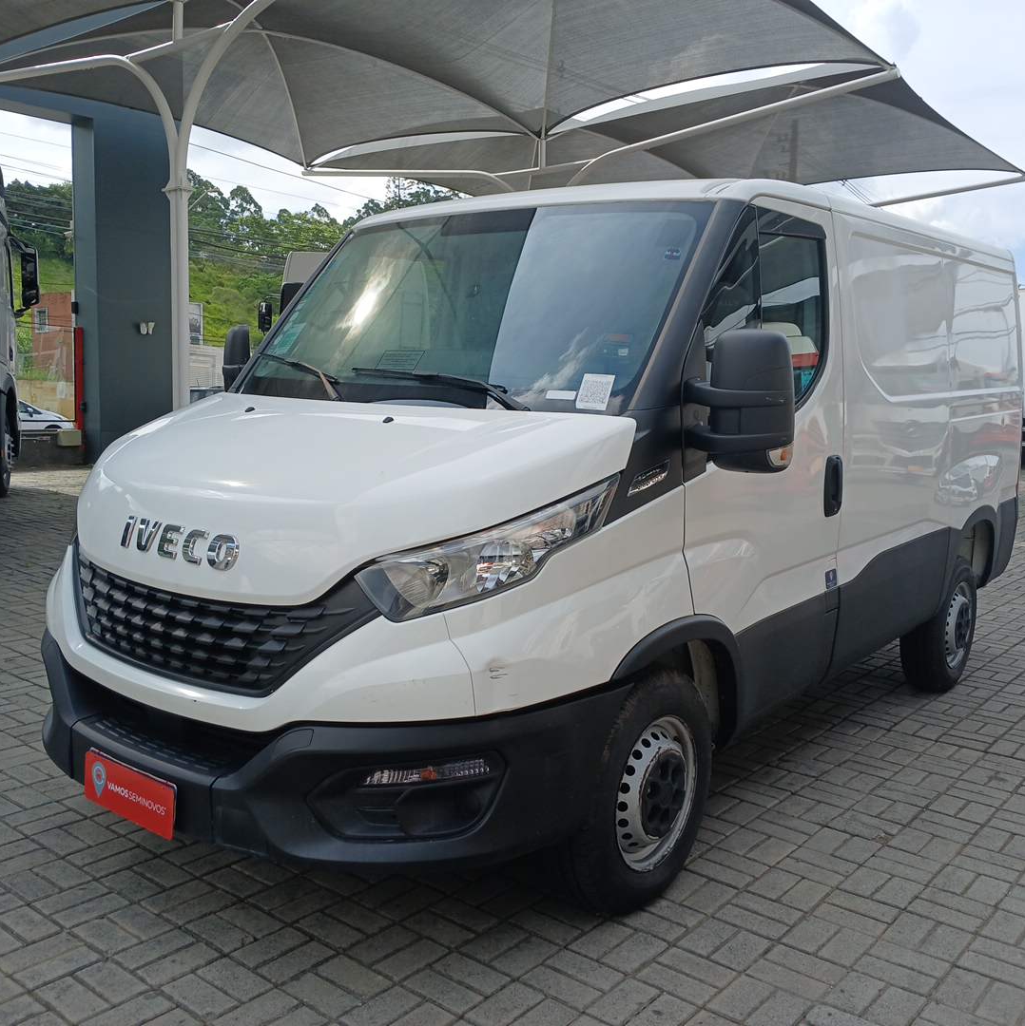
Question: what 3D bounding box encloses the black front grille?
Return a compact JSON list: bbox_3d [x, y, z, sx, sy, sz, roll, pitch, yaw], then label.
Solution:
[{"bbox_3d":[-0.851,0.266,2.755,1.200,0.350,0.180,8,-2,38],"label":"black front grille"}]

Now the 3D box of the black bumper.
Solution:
[{"bbox_3d":[-0.726,0.558,2.963,1.960,0.430,0.850,8,12,38],"label":"black bumper"}]

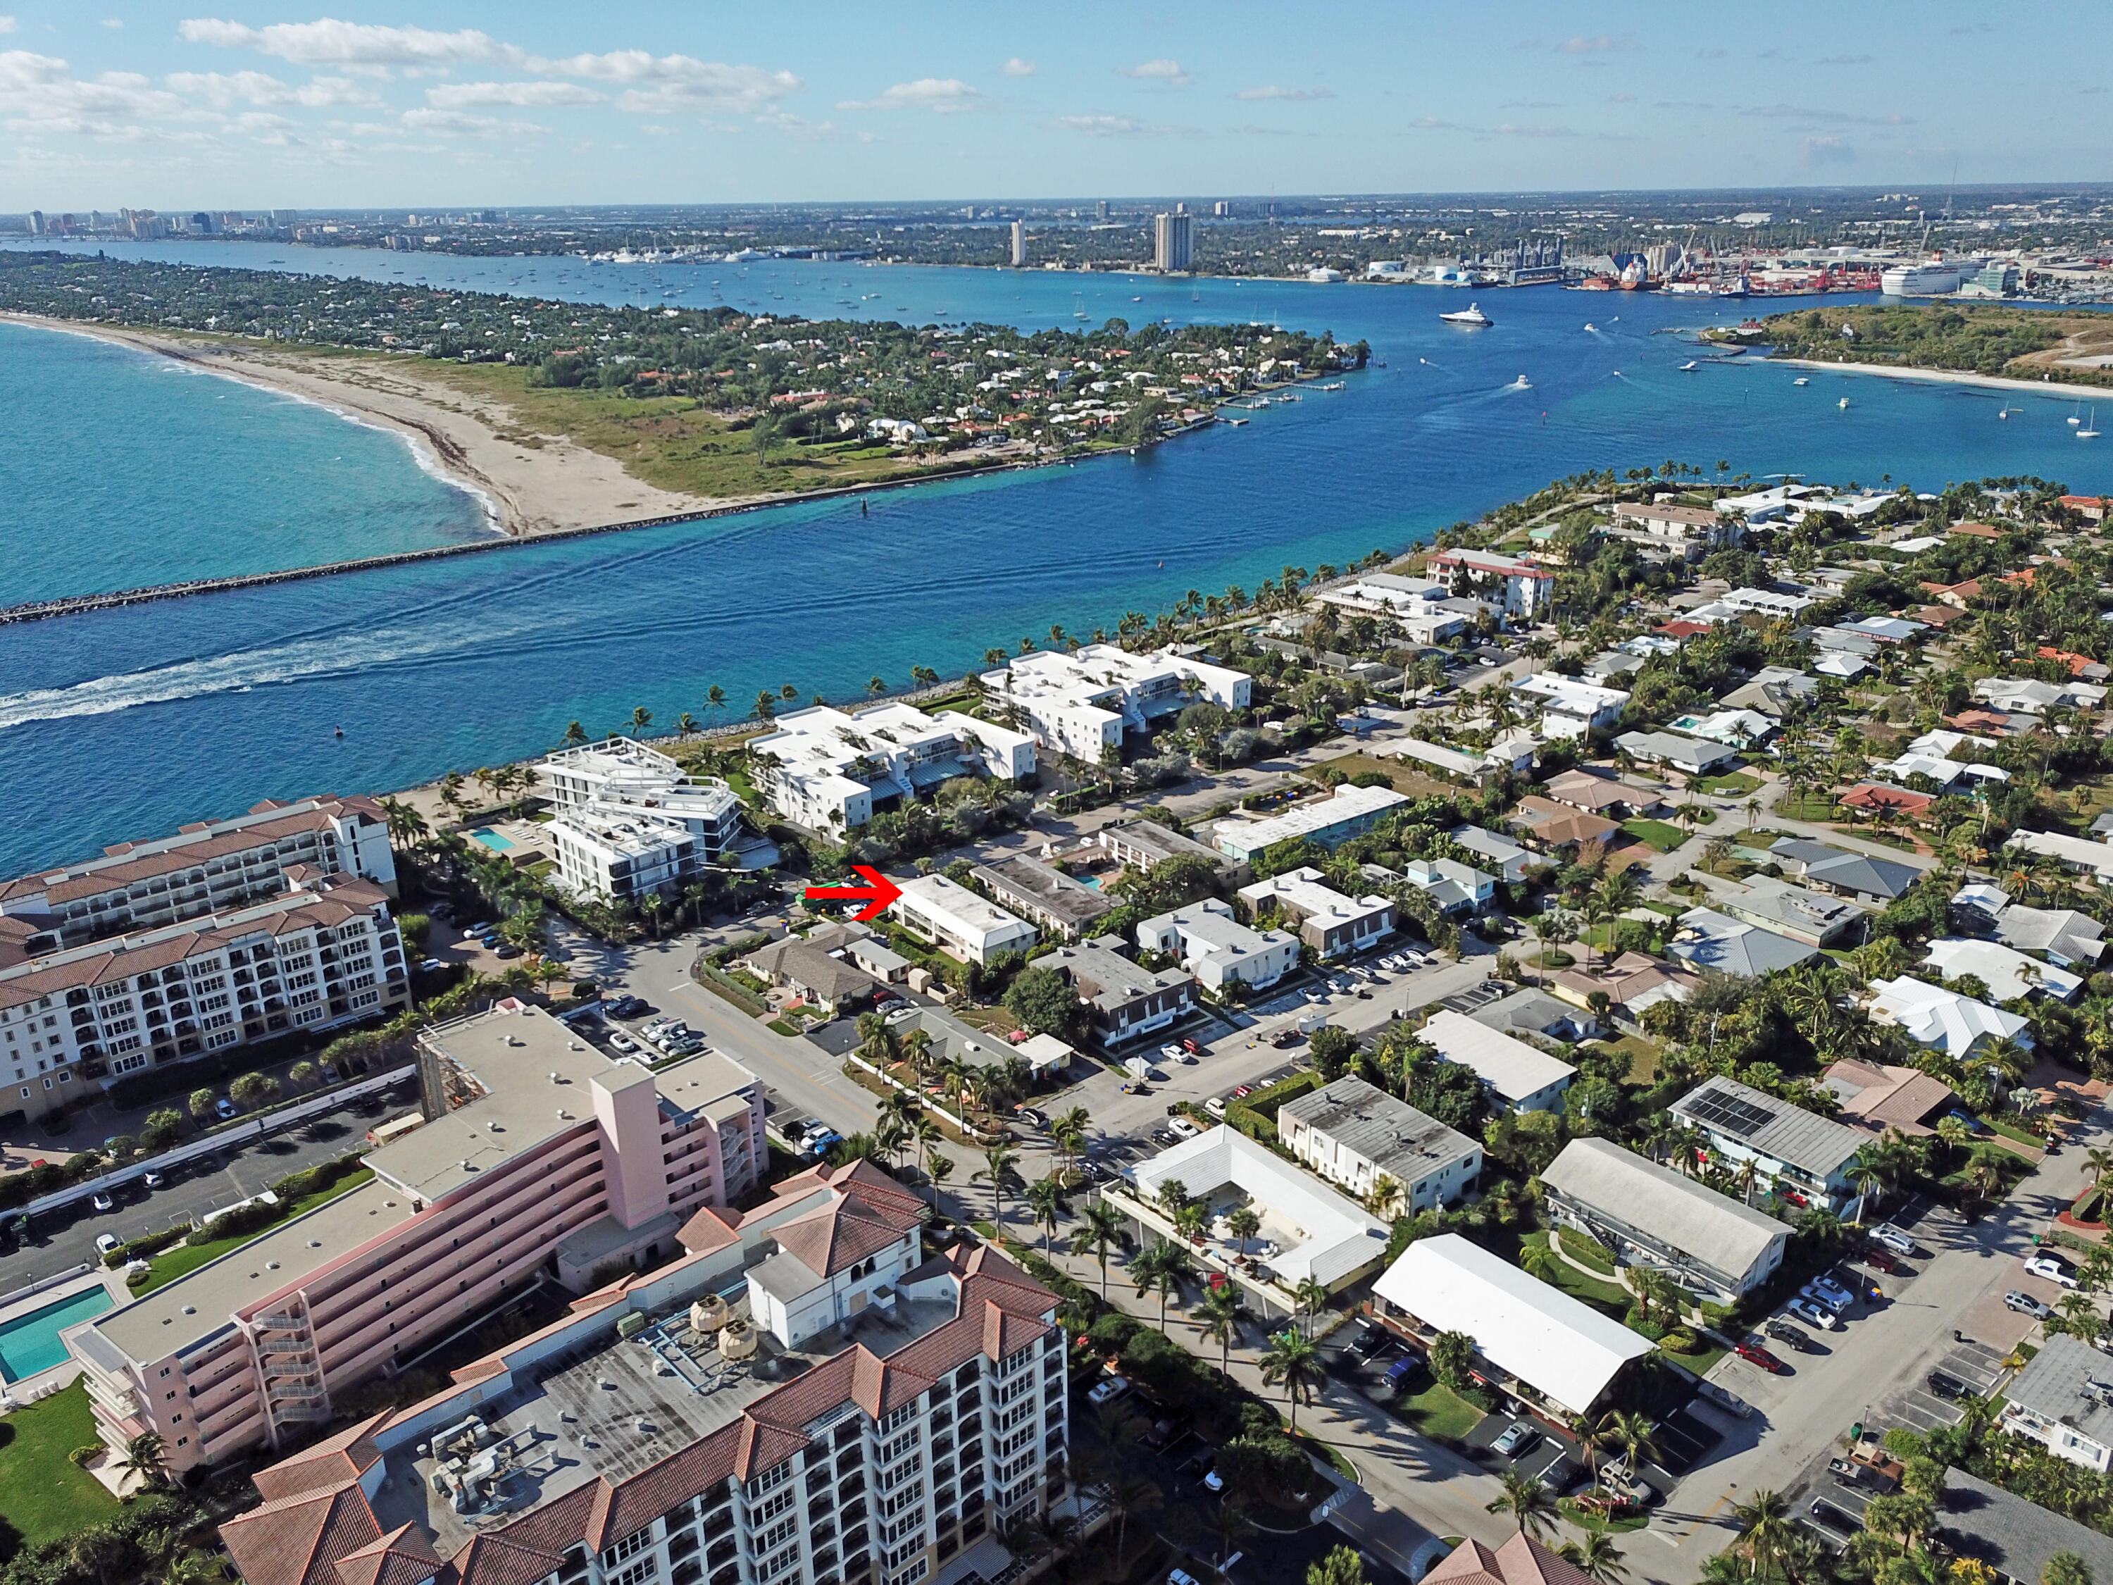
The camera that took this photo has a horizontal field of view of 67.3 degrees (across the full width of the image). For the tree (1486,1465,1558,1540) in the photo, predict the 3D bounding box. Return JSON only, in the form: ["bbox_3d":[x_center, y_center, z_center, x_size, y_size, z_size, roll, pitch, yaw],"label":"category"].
[{"bbox_3d":[42.526,66.970,143.111,6.500,12.000,6.500,-1,21,0],"label":"tree"}]

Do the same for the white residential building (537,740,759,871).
[{"bbox_3d":[-87.226,4.312,319.372,35.434,12.149,58.719,-19,27,-39],"label":"white residential building"}]

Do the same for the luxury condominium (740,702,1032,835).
[{"bbox_3d":[-40.126,-7.970,348.329,50.000,8.800,53.300,-18,27,-38],"label":"luxury condominium"}]

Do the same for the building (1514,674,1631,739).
[{"bbox_3d":[118.820,-19.775,375.262,25.500,7.800,21.500,18,28,40],"label":"building"}]

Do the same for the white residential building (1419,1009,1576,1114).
[{"bbox_3d":[59.806,39.282,223.941,13.100,5.900,22.200,-16,26,-35],"label":"white residential building"}]

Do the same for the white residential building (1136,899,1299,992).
[{"bbox_3d":[27.087,25.772,267.102,18.021,5.973,22.171,-16,25,-34],"label":"white residential building"}]

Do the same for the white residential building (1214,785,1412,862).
[{"bbox_3d":[51.189,6.121,321.010,45.760,3.645,12.655,-16,25,-34],"label":"white residential building"}]

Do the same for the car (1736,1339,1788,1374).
[{"bbox_3d":[76.415,61.095,172.494,1.830,1.450,4.600,-17,26,-36],"label":"car"}]

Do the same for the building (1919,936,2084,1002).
[{"bbox_3d":[147.239,29.194,249.558,15.800,4.600,20.500,-15,25,-32],"label":"building"}]

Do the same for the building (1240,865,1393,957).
[{"bbox_3d":[44.425,20.978,272.632,18.000,6.000,21.200,-16,25,-34],"label":"building"}]

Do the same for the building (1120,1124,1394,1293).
[{"bbox_3d":[26.020,52.289,200.211,17.211,4.050,31.587,-16,26,-35],"label":"building"}]

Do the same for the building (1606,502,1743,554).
[{"bbox_3d":[222.998,-95.946,574.175,38.977,9.314,26.322,16,27,38],"label":"building"}]

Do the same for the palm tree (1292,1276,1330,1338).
[{"bbox_3d":[28.476,57.209,175.585,4.400,7.600,4.400,-1,21,0],"label":"palm tree"}]

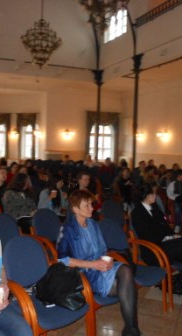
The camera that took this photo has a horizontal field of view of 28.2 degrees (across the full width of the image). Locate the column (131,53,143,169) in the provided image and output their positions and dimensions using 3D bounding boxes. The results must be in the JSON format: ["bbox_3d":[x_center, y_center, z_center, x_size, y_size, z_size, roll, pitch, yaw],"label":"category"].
[{"bbox_3d":[1.544,-1.482,12.433,0.380,4.860,0.380,0,4,-25],"label":"column"}]

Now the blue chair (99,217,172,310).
[{"bbox_3d":[0.366,1.032,3.737,0.600,0.850,0.600,-2,5,-44],"label":"blue chair"}]

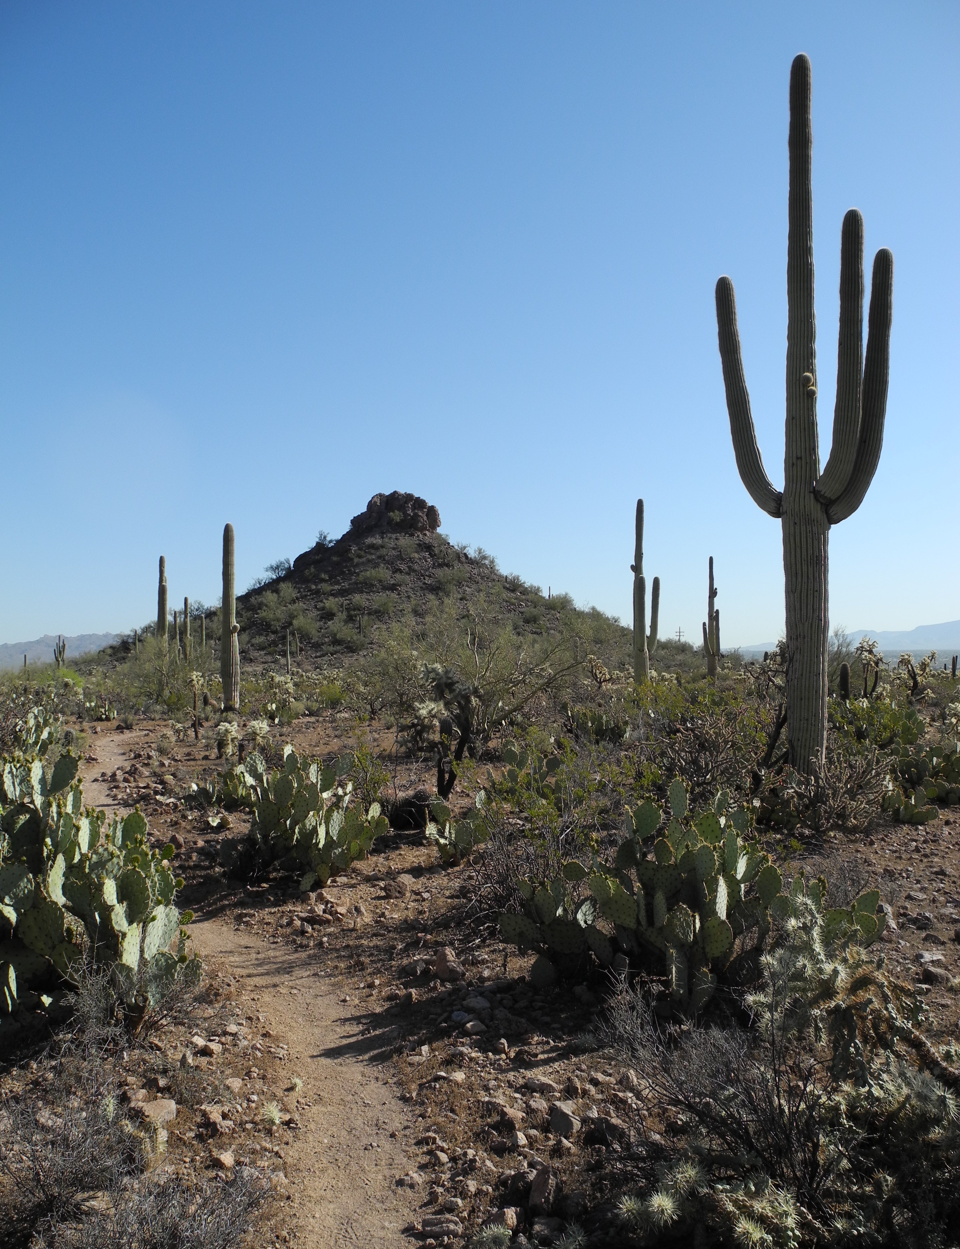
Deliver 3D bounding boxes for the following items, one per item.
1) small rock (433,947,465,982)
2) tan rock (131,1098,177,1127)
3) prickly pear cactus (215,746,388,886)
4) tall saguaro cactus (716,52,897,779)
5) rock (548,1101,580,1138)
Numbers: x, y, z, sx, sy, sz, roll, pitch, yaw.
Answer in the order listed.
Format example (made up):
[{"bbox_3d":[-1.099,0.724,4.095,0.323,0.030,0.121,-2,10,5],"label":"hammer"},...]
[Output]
[{"bbox_3d":[-0.156,1.705,5.200,0.155,0.135,0.140,0,-1,0],"label":"small rock"},{"bbox_3d":[-1.154,1.723,3.660,0.165,0.085,0.120,0,-1,0],"label":"tan rock"},{"bbox_3d":[-1.284,1.335,7.450,1.252,0.921,1.050,0,-1,0],"label":"prickly pear cactus"},{"bbox_3d":[3.755,-2.376,12.000,2.051,8.472,1.100,0,-1,0],"label":"tall saguaro cactus"},{"bbox_3d":[0.292,1.710,3.580,0.110,0.100,0.100,0,-1,0],"label":"rock"}]

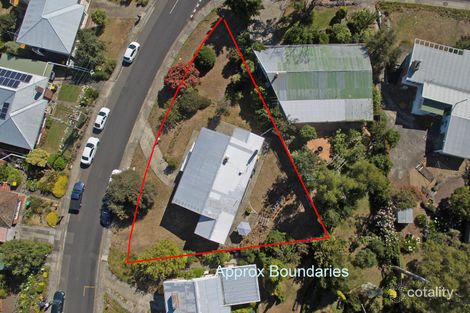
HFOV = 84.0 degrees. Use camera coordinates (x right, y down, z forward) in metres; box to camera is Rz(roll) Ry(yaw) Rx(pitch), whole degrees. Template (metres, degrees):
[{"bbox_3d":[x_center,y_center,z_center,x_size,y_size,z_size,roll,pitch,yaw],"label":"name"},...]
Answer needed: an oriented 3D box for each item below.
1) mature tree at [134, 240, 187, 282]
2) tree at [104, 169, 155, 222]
[{"bbox_3d":[-11.899,16.945,42.459,8.564,4.500,6.502,0,81,-1],"label":"mature tree"},{"bbox_3d":[-17.267,6.388,43.295,8.155,5.800,8.559,0,81,-1],"label":"tree"}]

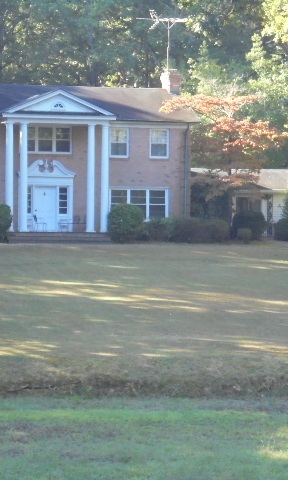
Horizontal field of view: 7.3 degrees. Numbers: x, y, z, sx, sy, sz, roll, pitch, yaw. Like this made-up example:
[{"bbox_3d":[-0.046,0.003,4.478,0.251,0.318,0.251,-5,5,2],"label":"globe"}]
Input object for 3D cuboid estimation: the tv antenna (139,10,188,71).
[{"bbox_3d":[0.930,-9.550,108.200,2.400,2.850,2.000,0,0,-13],"label":"tv antenna"}]

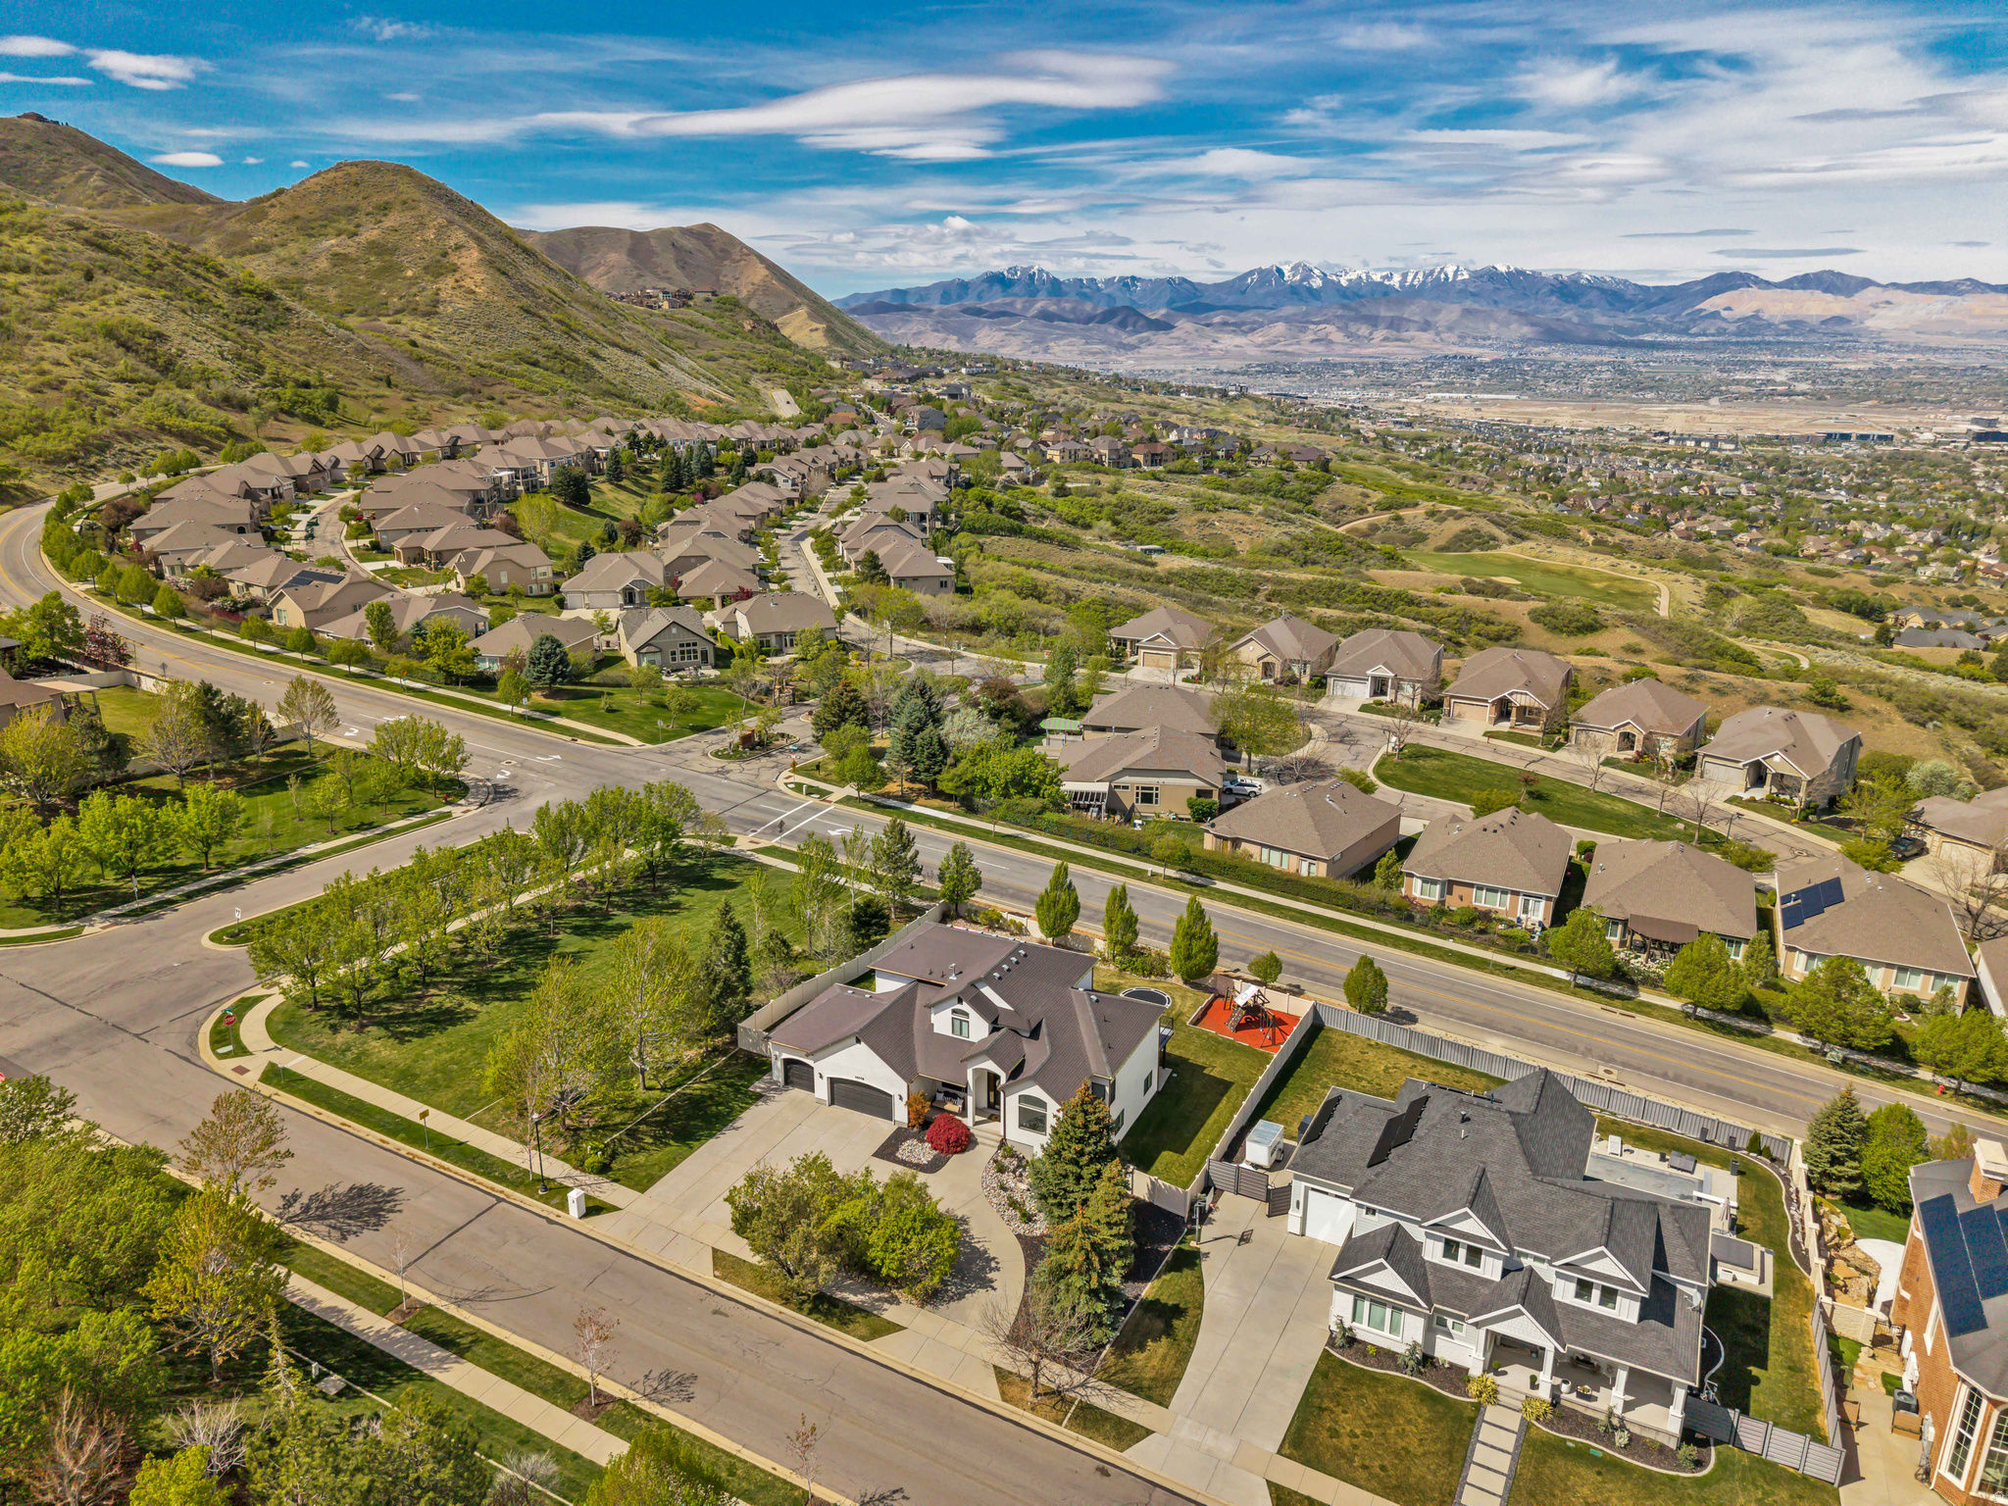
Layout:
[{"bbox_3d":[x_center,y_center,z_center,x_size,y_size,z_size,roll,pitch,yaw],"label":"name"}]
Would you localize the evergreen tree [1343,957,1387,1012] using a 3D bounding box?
[{"bbox_3d":[28.590,18.270,109.830,3.590,5.190,3.590,5,18,15],"label":"evergreen tree"}]

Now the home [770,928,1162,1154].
[{"bbox_3d":[-1.460,19.360,101.440,25.100,7.800,22.500,8,19,24],"label":"home"}]

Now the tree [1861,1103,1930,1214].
[{"bbox_3d":[56.960,25.740,88.660,4.450,6.930,4.450,0,17,0],"label":"tree"}]

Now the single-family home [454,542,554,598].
[{"bbox_3d":[-97.700,-35.000,268.490,12.000,9.000,16.500,14,22,38],"label":"single-family home"}]

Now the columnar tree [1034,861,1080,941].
[{"bbox_3d":[4.503,13.038,121.555,3.700,7.400,3.700,0,17,0],"label":"columnar tree"}]

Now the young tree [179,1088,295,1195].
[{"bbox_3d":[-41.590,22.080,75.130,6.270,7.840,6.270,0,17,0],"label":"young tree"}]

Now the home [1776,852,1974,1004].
[{"bbox_3d":[75.070,14.160,120.890,13.600,7.900,17.500,8,19,25],"label":"home"}]

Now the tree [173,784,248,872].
[{"bbox_3d":[-65.740,6.170,114.840,5.880,7.450,5.880,0,17,0],"label":"tree"}]

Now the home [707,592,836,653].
[{"bbox_3d":[-36.720,-21.050,220.360,18.500,7.600,13.500,-4,18,-12],"label":"home"}]

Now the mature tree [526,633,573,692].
[{"bbox_3d":[-55.070,-10.850,167.820,5.580,7.370,5.580,0,17,0],"label":"mature tree"}]

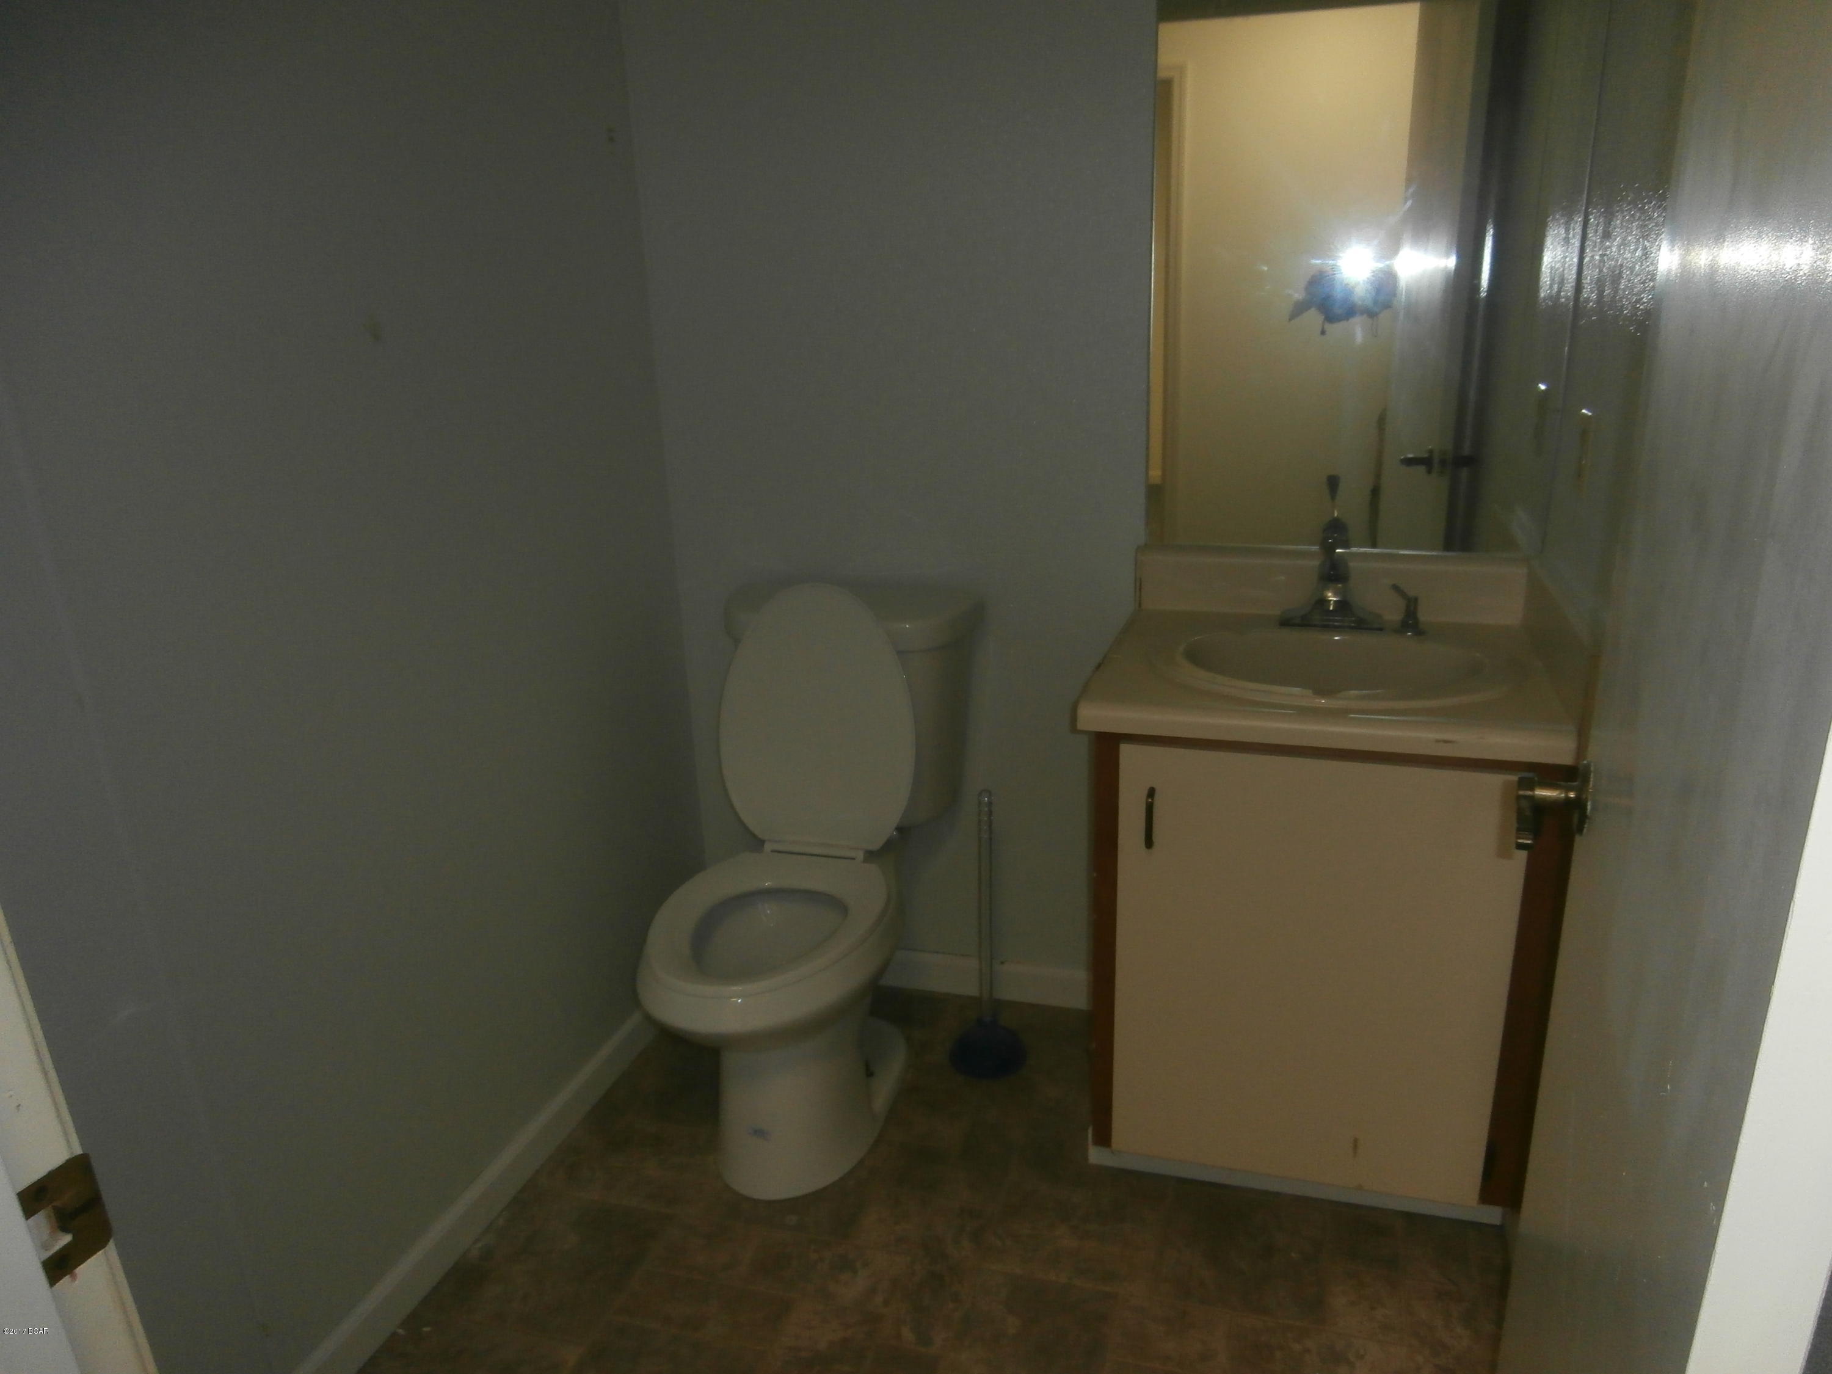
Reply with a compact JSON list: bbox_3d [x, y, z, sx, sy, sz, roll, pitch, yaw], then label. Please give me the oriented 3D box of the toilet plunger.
[{"bbox_3d":[0.120,0.413,2.195,0.143,0.520,0.143,-2,18,1],"label":"toilet plunger"}]

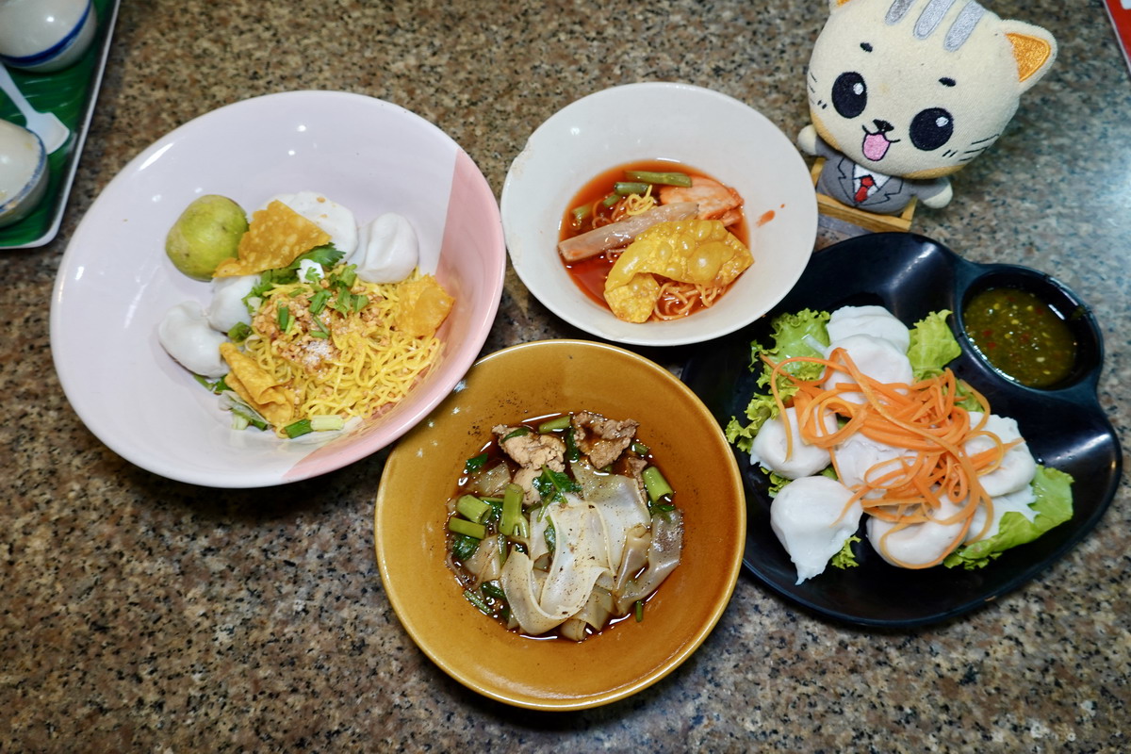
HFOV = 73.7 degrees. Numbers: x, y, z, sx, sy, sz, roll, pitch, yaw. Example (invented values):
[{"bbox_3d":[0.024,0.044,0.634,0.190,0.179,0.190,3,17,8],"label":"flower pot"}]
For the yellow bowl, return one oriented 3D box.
[{"bbox_3d":[-0.002,0.072,0.376,0.170,0.065,0.170,-1,67,2],"label":"yellow bowl"}]

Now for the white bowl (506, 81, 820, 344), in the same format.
[{"bbox_3d":[0.051,-0.082,0.439,0.171,0.065,0.171,-1,67,2],"label":"white bowl"}]

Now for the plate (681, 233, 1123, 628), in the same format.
[{"bbox_3d":[0.181,0.021,0.408,0.246,0.031,0.202,-34,70,-11],"label":"plate"}]

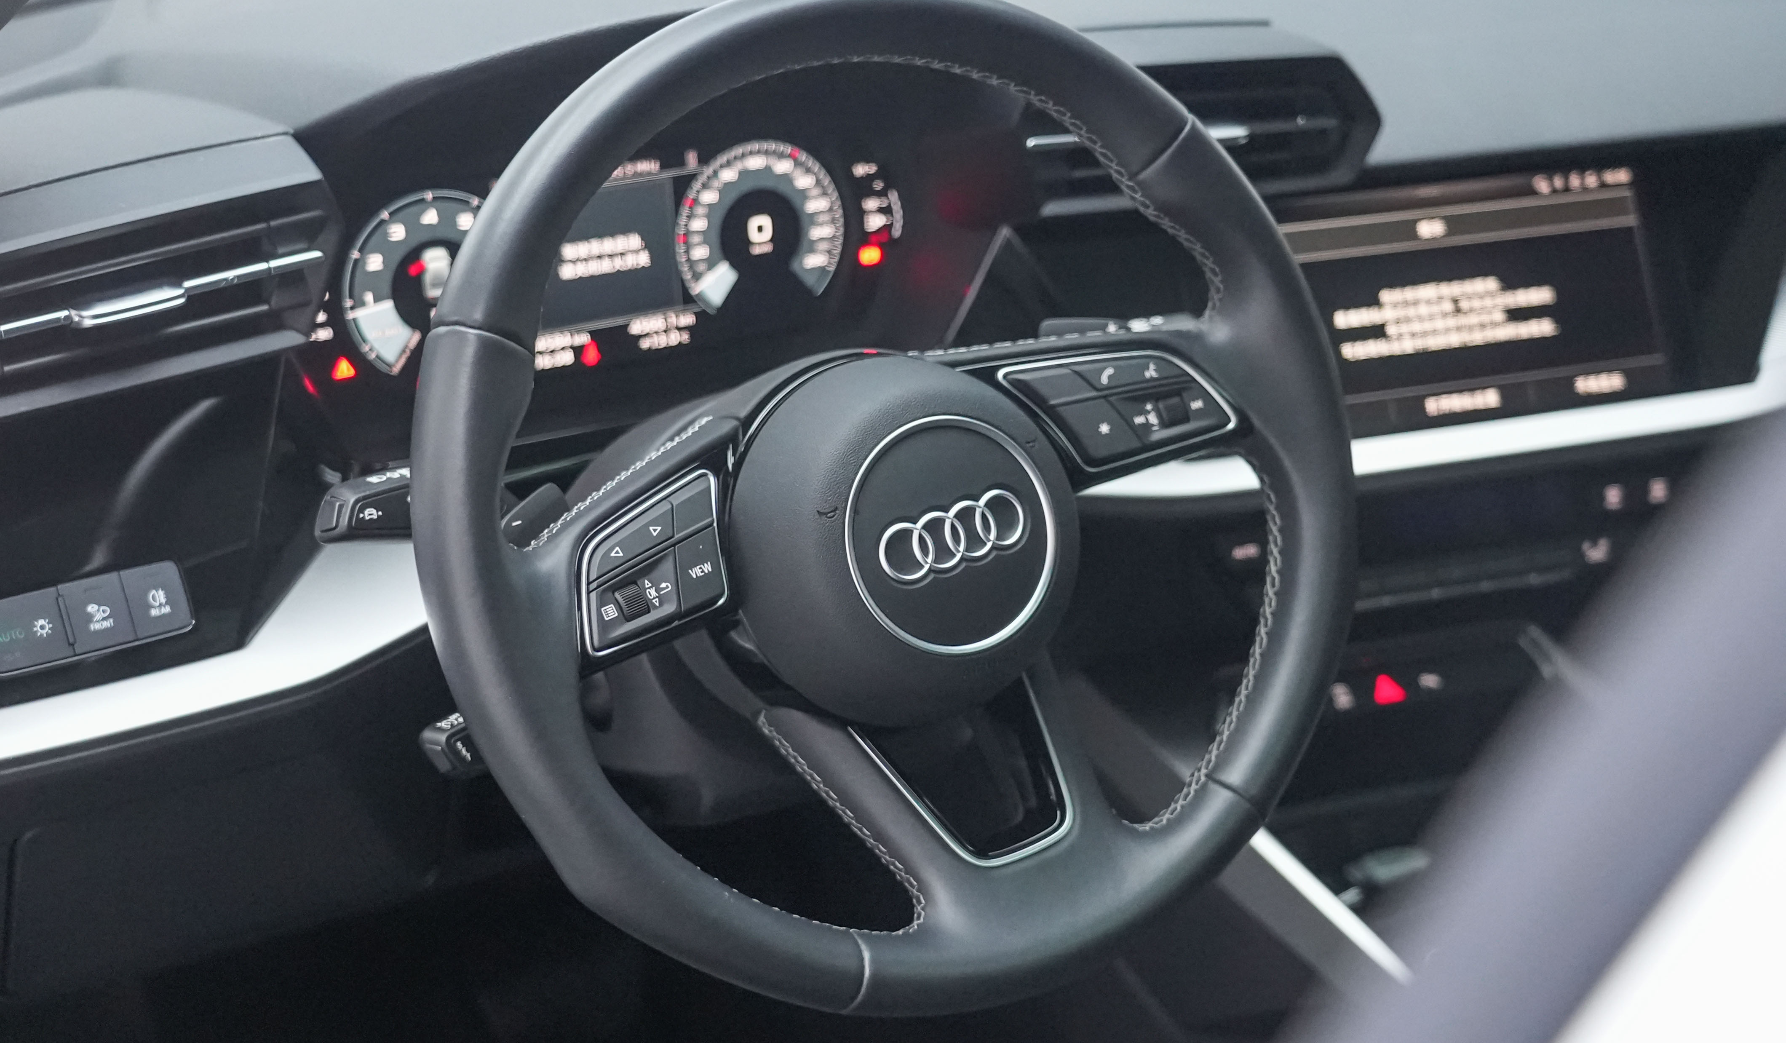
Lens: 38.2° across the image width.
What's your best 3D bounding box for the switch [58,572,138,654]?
[{"bbox_3d":[-0.295,0.035,0.956,0.024,0.026,0.010,-15,-1,-33],"label":"switch"}]

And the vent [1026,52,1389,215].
[{"bbox_3d":[0.132,-0.174,1.144,0.170,0.062,0.045,-6,14,-14],"label":"vent"}]

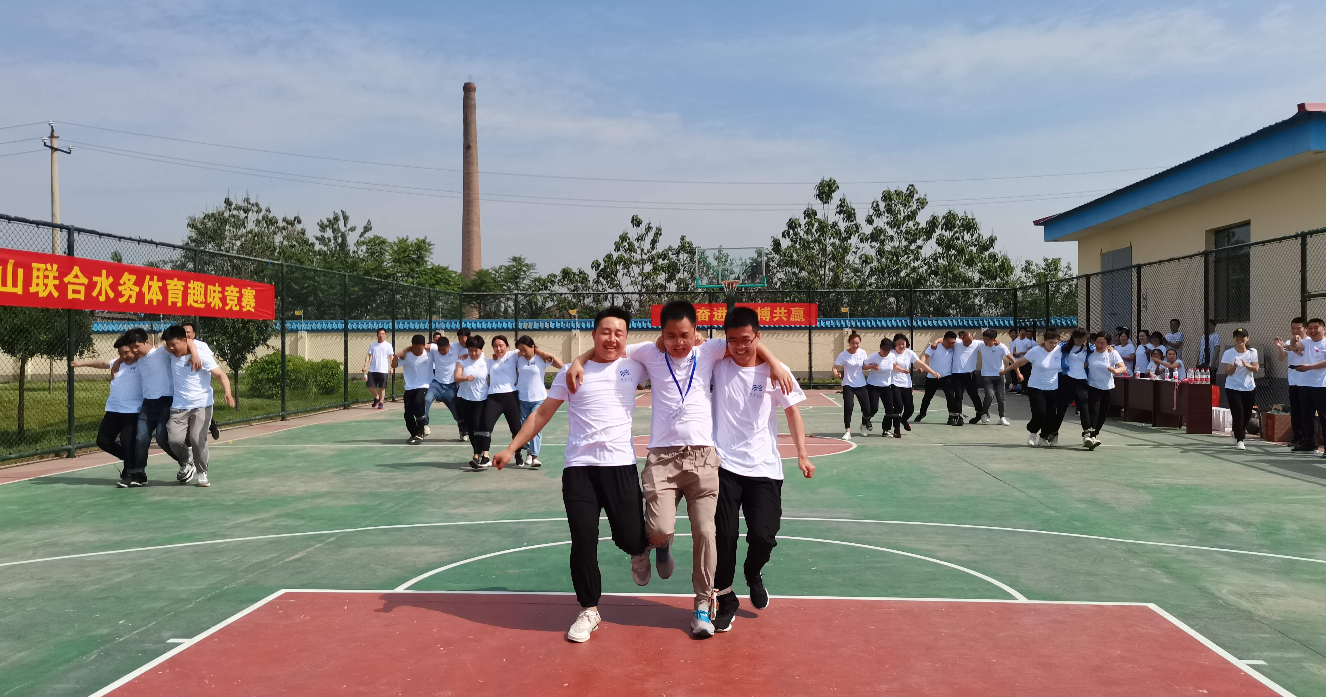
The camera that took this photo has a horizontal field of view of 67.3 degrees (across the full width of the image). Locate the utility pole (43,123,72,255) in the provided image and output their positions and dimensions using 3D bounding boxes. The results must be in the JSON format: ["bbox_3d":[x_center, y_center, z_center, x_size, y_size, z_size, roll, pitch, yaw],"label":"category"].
[{"bbox_3d":[-23.464,-3.769,38.448,0.350,9.800,1.600,0,1,0],"label":"utility pole"}]

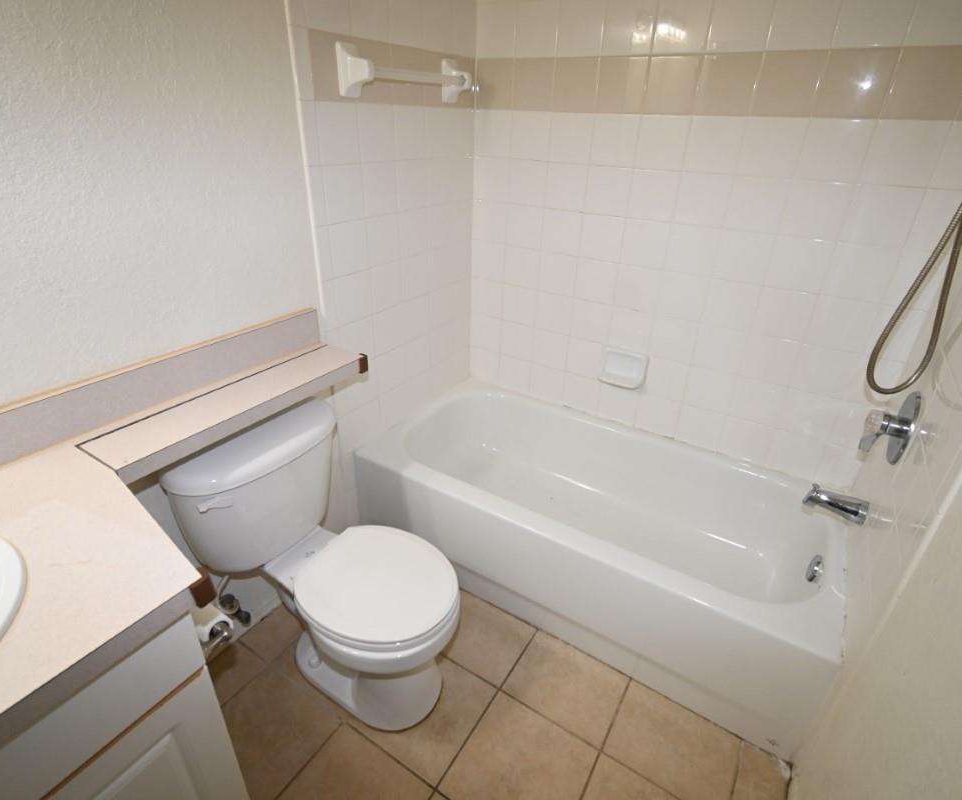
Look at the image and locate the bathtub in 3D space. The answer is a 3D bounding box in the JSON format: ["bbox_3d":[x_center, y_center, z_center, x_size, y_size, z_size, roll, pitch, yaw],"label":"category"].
[{"bbox_3d":[0.383,0.418,1.833,1.505,0.414,0.760,18,32,27],"label":"bathtub"}]

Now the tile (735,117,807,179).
[{"bbox_3d":[0.835,-0.721,1.432,0.152,0.152,0.010,17,32,26],"label":"tile"}]

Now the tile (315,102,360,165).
[{"bbox_3d":[-0.382,-0.713,1.343,0.010,0.152,0.152,17,32,26],"label":"tile"}]

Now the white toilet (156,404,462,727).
[{"bbox_3d":[-0.362,0.451,1.310,0.669,0.702,0.444,17,33,26],"label":"white toilet"}]

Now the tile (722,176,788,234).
[{"bbox_3d":[0.830,-0.587,1.508,0.152,0.152,0.009,18,32,27],"label":"tile"}]

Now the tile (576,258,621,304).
[{"bbox_3d":[0.434,-0.448,1.877,0.153,0.153,0.010,17,33,26],"label":"tile"}]

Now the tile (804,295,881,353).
[{"bbox_3d":[1.082,-0.231,1.505,0.152,0.152,0.008,18,32,27],"label":"tile"}]

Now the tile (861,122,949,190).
[{"bbox_3d":[1.097,-0.638,1.297,0.152,0.152,0.009,18,32,27],"label":"tile"}]

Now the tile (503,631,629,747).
[{"bbox_3d":[0.246,0.829,1.456,0.300,0.010,0.231,18,32,28],"label":"tile"}]

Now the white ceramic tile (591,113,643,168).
[{"bbox_3d":[0.443,-0.851,1.646,0.153,0.152,0.010,18,32,28],"label":"white ceramic tile"}]

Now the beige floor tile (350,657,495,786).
[{"bbox_3d":[-0.159,0.853,1.396,0.304,0.009,0.304,18,32,27],"label":"beige floor tile"}]

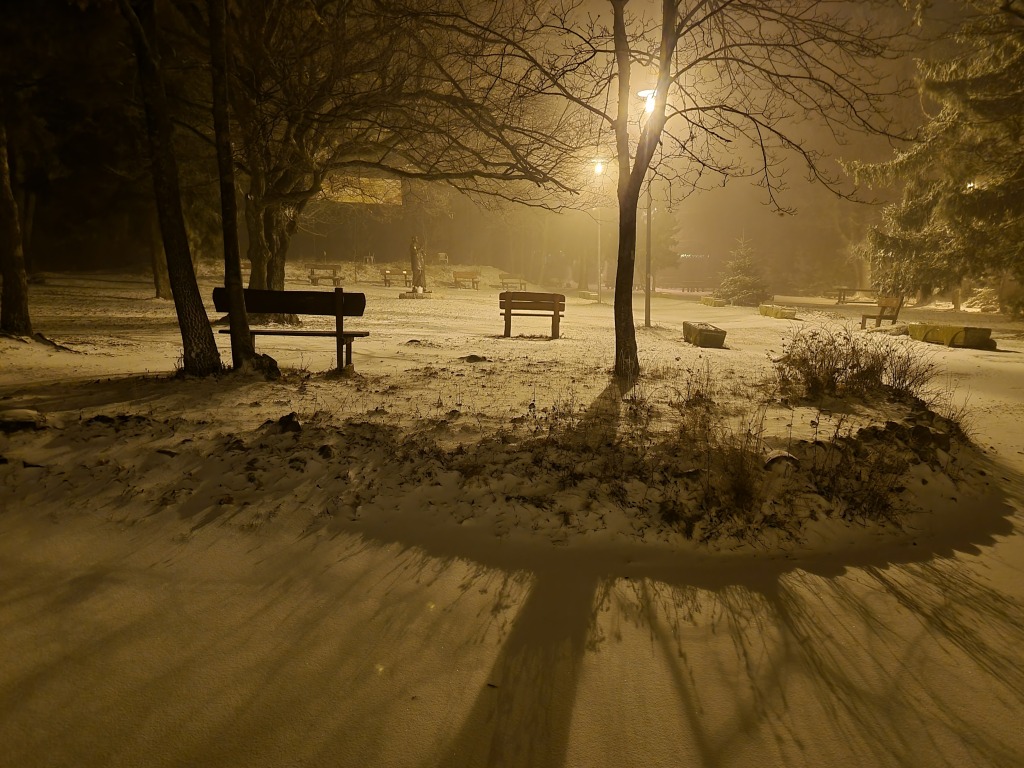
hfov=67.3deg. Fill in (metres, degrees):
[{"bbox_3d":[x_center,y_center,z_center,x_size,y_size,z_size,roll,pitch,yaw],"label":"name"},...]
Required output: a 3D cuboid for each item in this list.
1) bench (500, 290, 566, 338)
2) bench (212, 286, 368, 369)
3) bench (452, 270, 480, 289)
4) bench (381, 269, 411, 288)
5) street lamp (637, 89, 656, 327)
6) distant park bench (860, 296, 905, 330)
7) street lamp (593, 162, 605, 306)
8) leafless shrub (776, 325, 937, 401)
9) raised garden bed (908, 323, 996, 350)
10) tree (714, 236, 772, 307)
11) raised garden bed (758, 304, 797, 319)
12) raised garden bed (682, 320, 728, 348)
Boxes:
[{"bbox_3d":[0.397,-1.350,15.034,1.280,0.890,0.560,0,8,0],"label":"bench"},{"bbox_3d":[-2.485,-0.630,8.782,1.690,0.920,0.580,0,8,2],"label":"bench"},{"bbox_3d":[-2.170,-5.068,37.437,1.450,0.880,0.600,-5,10,-33],"label":"bench"},{"bbox_3d":[-5.732,-5.286,38.436,1.680,0.900,0.600,-6,10,-36],"label":"bench"},{"bbox_3d":[3.208,-3.966,17.718,0.500,5.350,0.500,0,8,0],"label":"street lamp"},{"bbox_3d":[10.089,-1.970,20.937,0.600,0.890,1.600,1,8,10],"label":"distant park bench"},{"bbox_3d":[3.379,-5.795,29.318,0.500,5.350,0.500,0,8,0],"label":"street lamp"},{"bbox_3d":[3.586,-0.277,8.047,1.500,0.740,1.100,0,8,0],"label":"leafless shrub"},{"bbox_3d":[9.433,-1.076,16.566,0.550,0.410,2.000,0,8,-1],"label":"raised garden bed"},{"bbox_3d":[9.250,-4.505,30.804,2.200,2.750,2.200,0,8,0],"label":"tree"},{"bbox_3d":[9.209,-2.454,26.417,0.480,0.330,1.900,0,8,0],"label":"raised garden bed"},{"bbox_3d":[3.822,-0.971,15.204,0.500,0.340,1.700,0,8,3],"label":"raised garden bed"}]

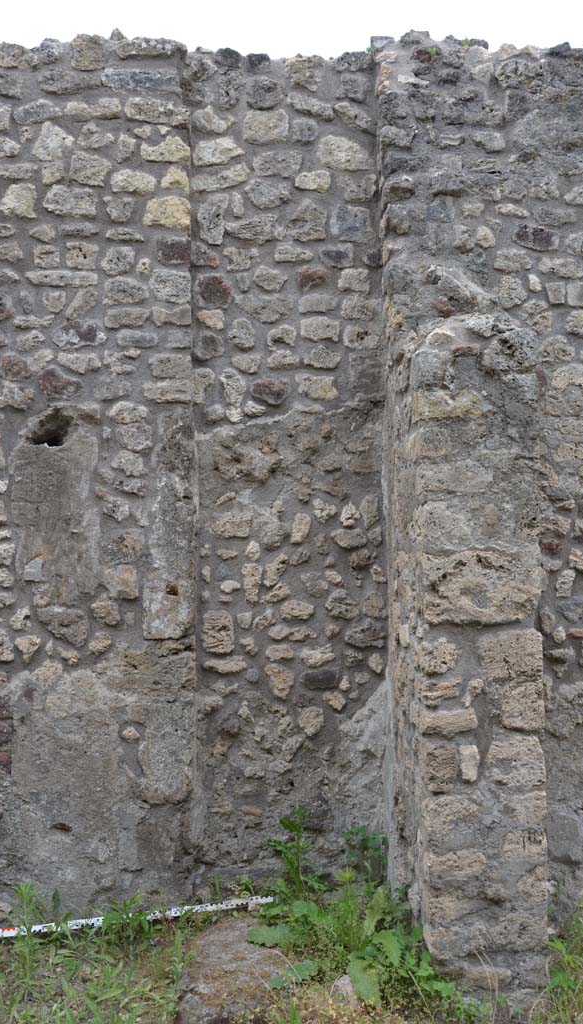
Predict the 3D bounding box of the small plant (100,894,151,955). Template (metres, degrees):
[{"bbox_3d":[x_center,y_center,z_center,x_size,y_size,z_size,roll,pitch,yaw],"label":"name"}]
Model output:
[{"bbox_3d":[-0.624,1.551,3.530,0.185,0.210,0.165,-1,-1,0],"label":"small plant"}]

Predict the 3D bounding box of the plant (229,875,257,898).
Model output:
[{"bbox_3d":[-0.197,1.508,3.780,0.110,0.100,0.095,-1,-1,0],"label":"plant"}]

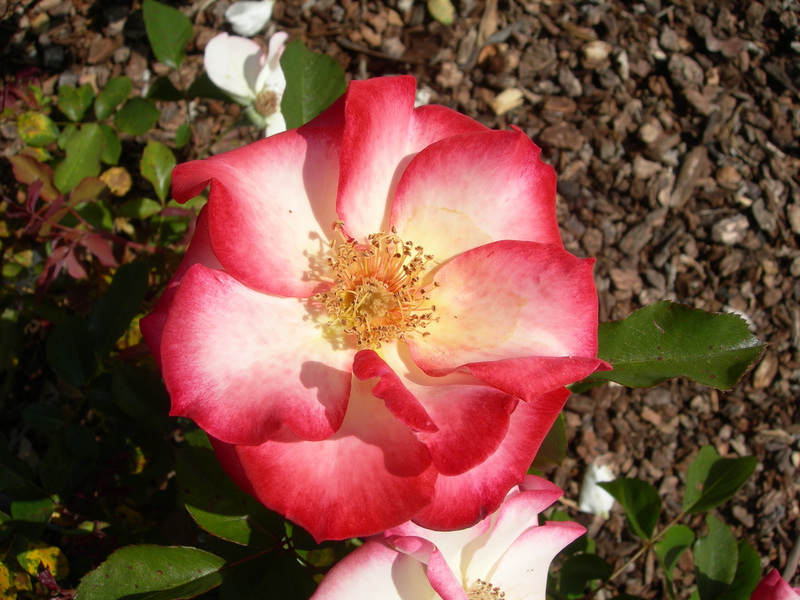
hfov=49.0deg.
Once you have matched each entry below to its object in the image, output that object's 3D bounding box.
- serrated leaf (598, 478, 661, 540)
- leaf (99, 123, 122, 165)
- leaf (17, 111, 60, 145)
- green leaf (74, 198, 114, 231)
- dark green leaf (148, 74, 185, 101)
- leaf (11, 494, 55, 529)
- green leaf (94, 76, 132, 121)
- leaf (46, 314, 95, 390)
[{"bbox_3d":[0.152,0.138,0.580,0.028,0.014,0.047,-40,68,-2],"label":"serrated leaf"},{"bbox_3d":[-0.198,-0.107,0.601,0.017,0.004,0.036,-25,72,-9],"label":"leaf"},{"bbox_3d":[-0.239,-0.113,0.581,0.029,0.005,0.024,12,70,4],"label":"leaf"},{"bbox_3d":[-0.223,-0.062,0.640,0.032,0.007,0.025,42,75,14],"label":"green leaf"},{"bbox_3d":[-0.155,-0.139,0.581,0.025,0.004,0.018,-13,70,-5],"label":"dark green leaf"},{"bbox_3d":[-0.251,0.144,0.600,0.029,0.006,0.022,-10,70,-4],"label":"leaf"},{"bbox_3d":[-0.193,-0.135,0.591,0.019,0.005,0.035,26,72,9],"label":"green leaf"},{"bbox_3d":[-0.199,0.031,0.530,0.028,0.009,0.049,-22,71,-8],"label":"leaf"}]

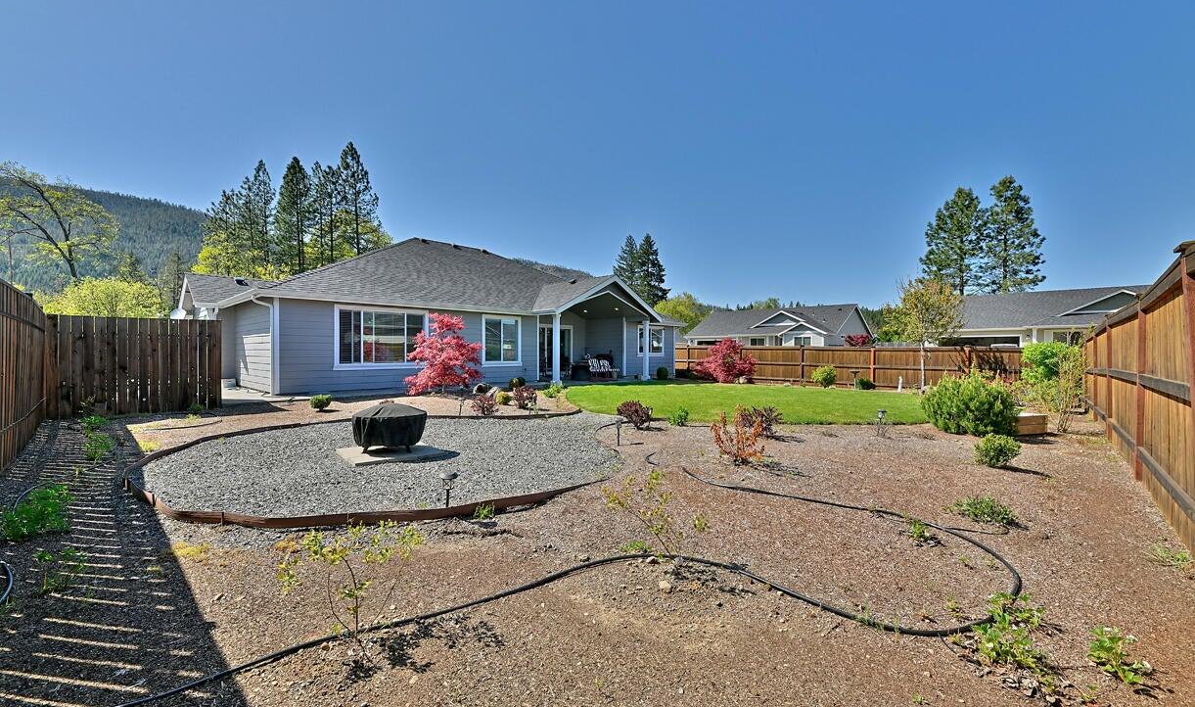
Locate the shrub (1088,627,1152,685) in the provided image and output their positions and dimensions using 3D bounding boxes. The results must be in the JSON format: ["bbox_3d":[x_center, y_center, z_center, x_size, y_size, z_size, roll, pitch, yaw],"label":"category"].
[{"bbox_3d":[1.920,1.110,1.720,0.180,0.190,0.180,0,0,0],"label":"shrub"}]

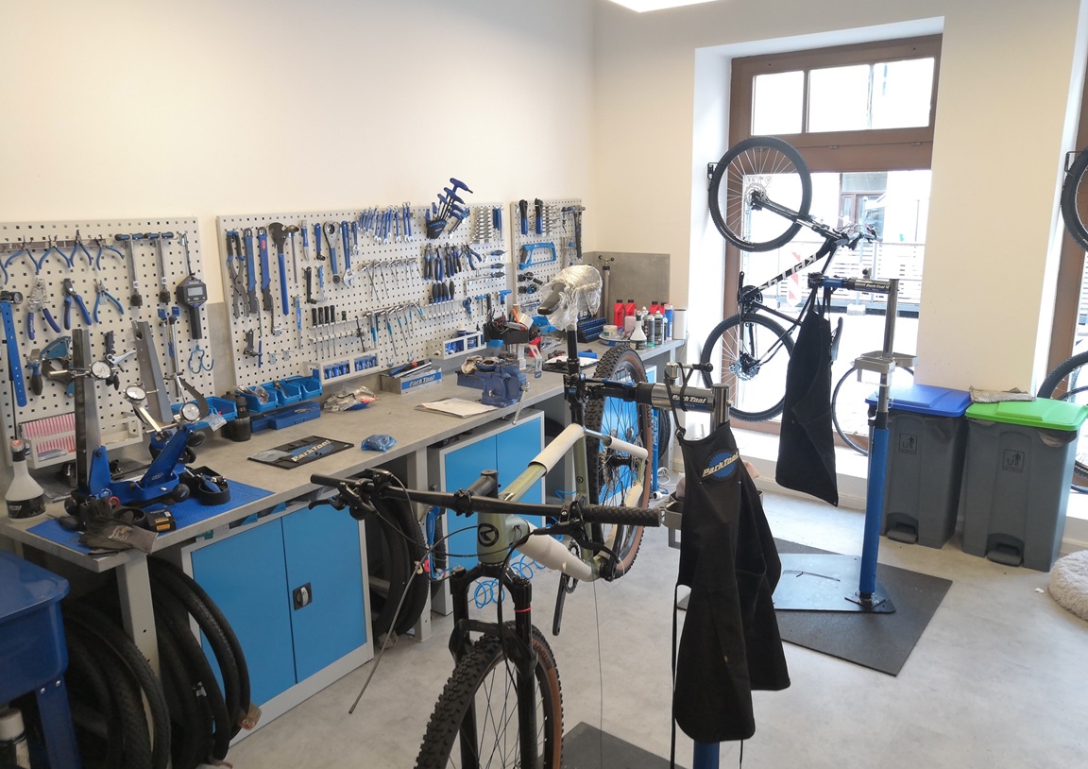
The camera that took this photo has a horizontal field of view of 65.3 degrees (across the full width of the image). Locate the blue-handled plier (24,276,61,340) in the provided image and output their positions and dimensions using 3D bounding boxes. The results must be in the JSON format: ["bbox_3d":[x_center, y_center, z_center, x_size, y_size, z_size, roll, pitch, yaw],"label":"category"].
[{"bbox_3d":[-1.671,-0.252,2.824,0.030,0.203,0.103,8,15,32],"label":"blue-handled plier"}]

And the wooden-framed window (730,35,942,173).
[{"bbox_3d":[1.791,-1.677,5.188,1.420,0.730,0.090,10,17,40],"label":"wooden-framed window"}]

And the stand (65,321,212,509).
[{"bbox_3d":[-1.318,0.112,2.722,0.360,0.570,0.410,5,14,23],"label":"stand"}]

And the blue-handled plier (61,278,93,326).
[{"bbox_3d":[-1.609,-0.277,2.915,0.028,0.175,0.097,8,15,32],"label":"blue-handled plier"}]

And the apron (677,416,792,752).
[{"bbox_3d":[0.466,0.463,2.080,0.280,0.770,0.200,-1,13,0],"label":"apron"}]

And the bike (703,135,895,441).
[{"bbox_3d":[1.465,-0.635,5.306,1.030,1.800,0.680,8,11,40],"label":"bike"}]

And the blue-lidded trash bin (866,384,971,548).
[{"bbox_3d":[2.001,0.452,4.591,0.455,0.740,0.380,10,17,40],"label":"blue-lidded trash bin"}]

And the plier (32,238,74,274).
[{"bbox_3d":[-1.639,-0.440,2.833,0.030,0.114,0.102,8,15,32],"label":"plier"}]

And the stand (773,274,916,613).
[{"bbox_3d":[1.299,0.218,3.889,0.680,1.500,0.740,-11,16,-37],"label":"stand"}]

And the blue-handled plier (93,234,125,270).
[{"bbox_3d":[-1.531,-0.467,2.997,0.030,0.124,0.093,8,15,32],"label":"blue-handled plier"}]

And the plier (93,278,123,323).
[{"bbox_3d":[-1.547,-0.298,3.007,0.025,0.157,0.109,8,15,32],"label":"plier"}]

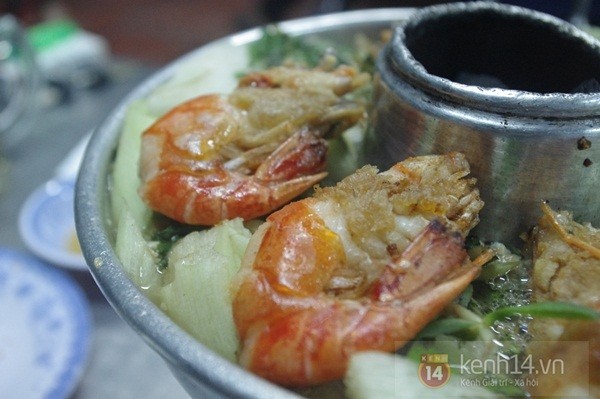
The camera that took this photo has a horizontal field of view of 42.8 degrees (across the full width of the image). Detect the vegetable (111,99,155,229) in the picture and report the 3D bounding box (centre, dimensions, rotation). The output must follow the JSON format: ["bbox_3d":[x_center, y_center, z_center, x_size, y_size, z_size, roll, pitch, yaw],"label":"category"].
[{"bbox_3d":[-0.061,-0.013,0.278,0.018,0.018,0.070,-8,35,-11],"label":"vegetable"}]

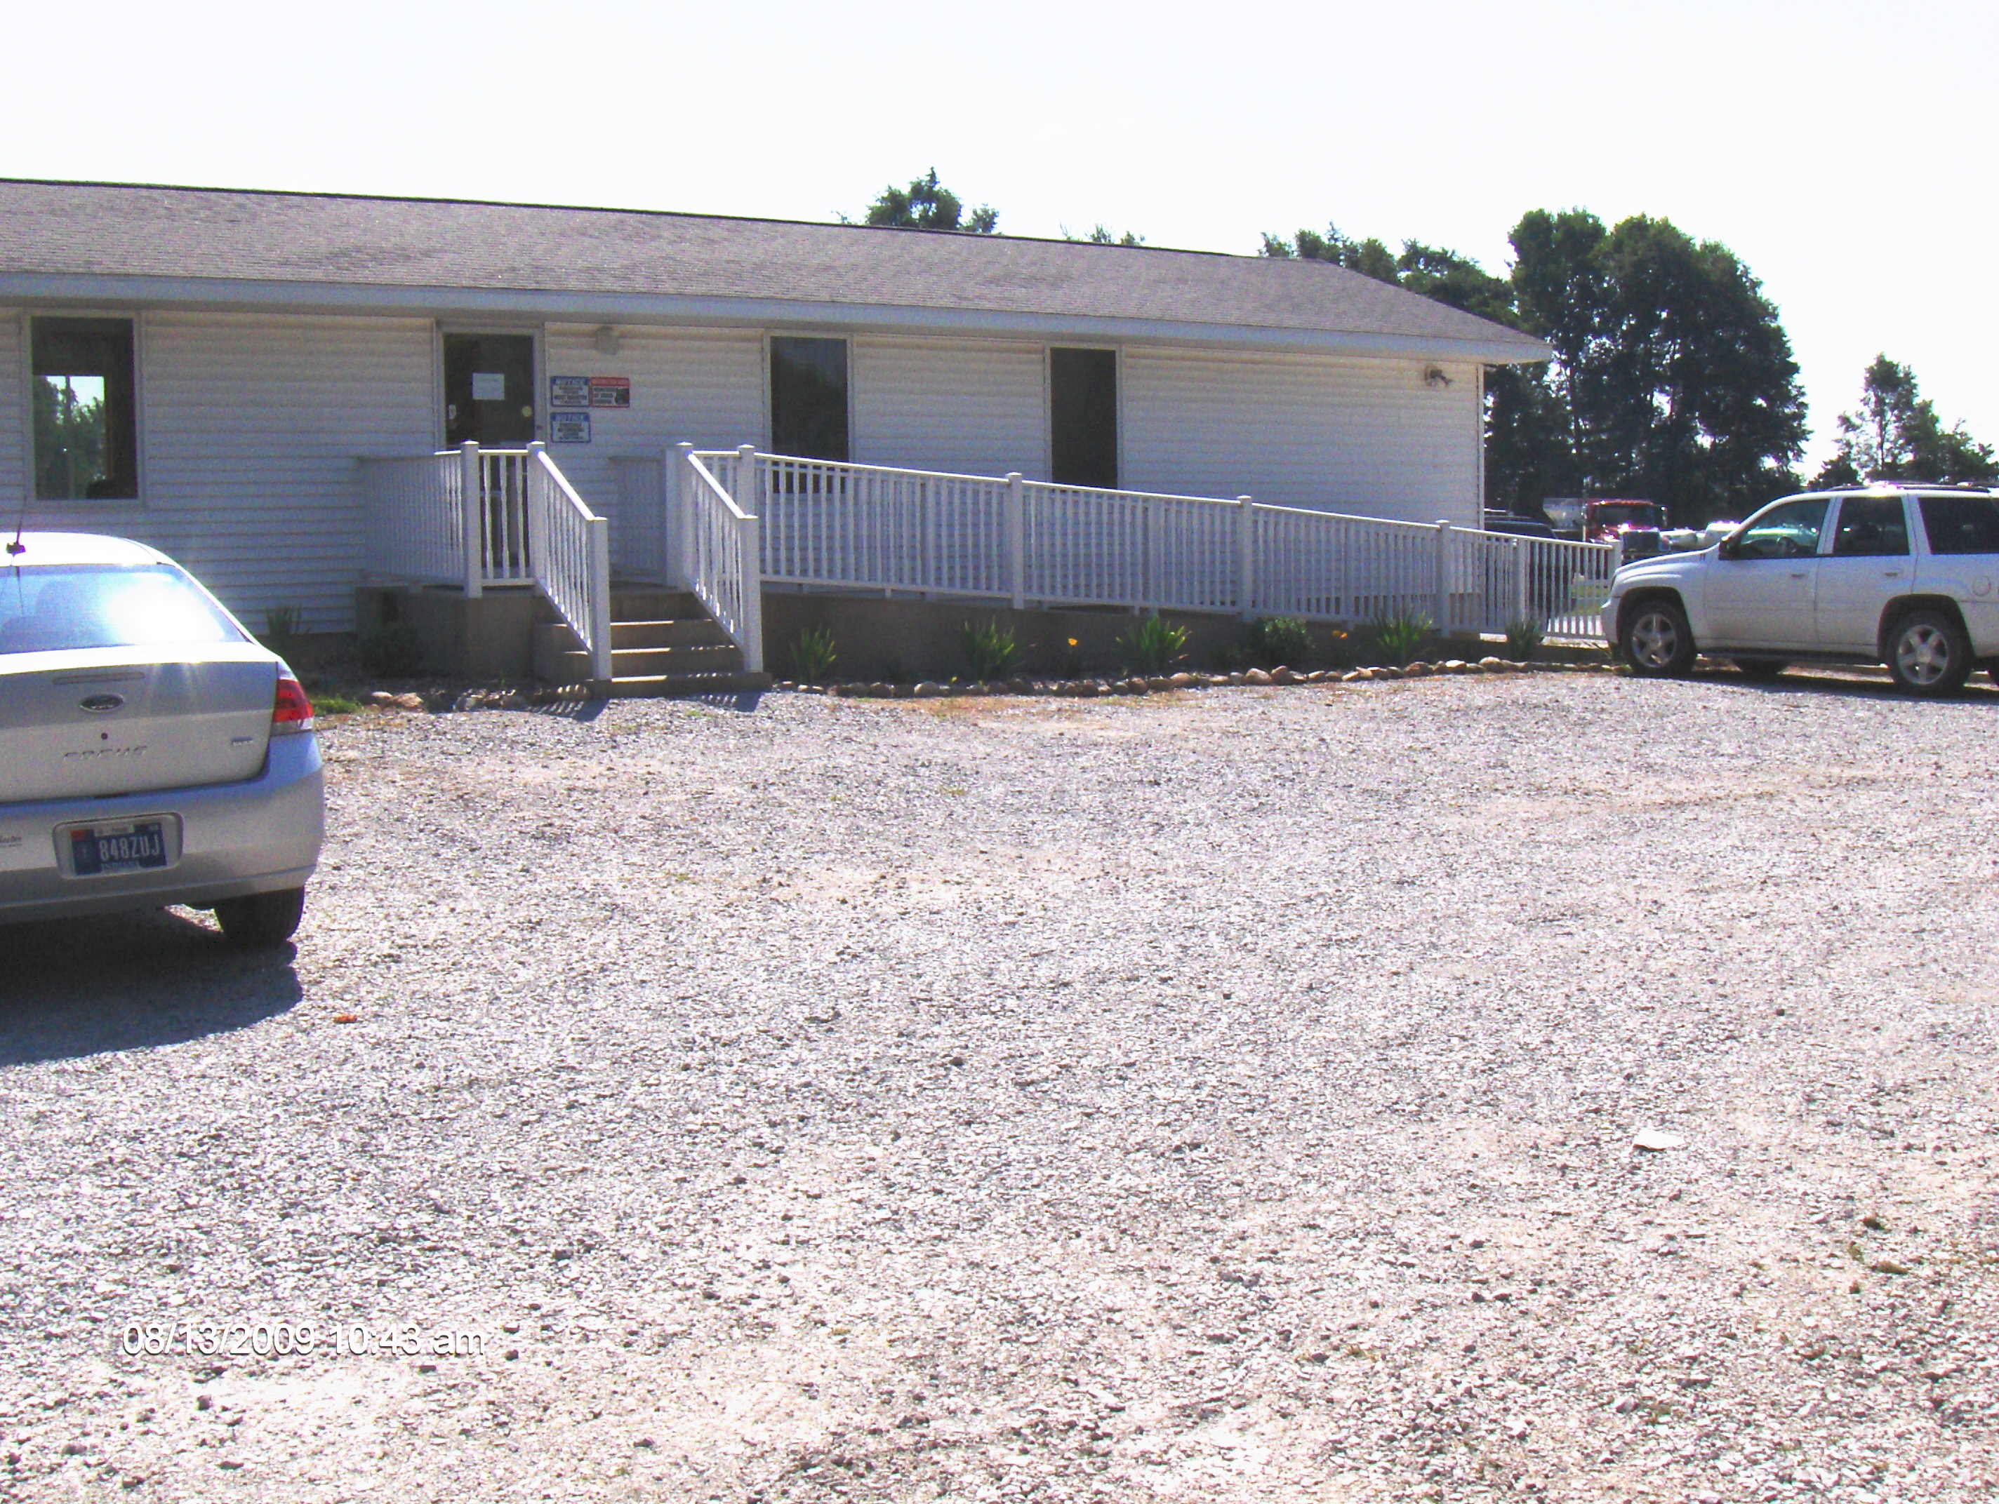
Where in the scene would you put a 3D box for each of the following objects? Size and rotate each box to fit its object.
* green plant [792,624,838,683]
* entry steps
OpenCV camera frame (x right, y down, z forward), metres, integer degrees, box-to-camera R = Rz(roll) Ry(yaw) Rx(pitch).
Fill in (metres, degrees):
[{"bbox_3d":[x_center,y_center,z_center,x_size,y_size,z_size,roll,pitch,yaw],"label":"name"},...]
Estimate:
[{"bbox_3d":[-1.366,-0.714,17.500,0.350,0.450,0.320,-4,6,-34],"label":"green plant"},{"bbox_3d":[-2.438,-0.767,16.556,1.320,0.700,1.100,-4,6,-34],"label":"entry steps"}]

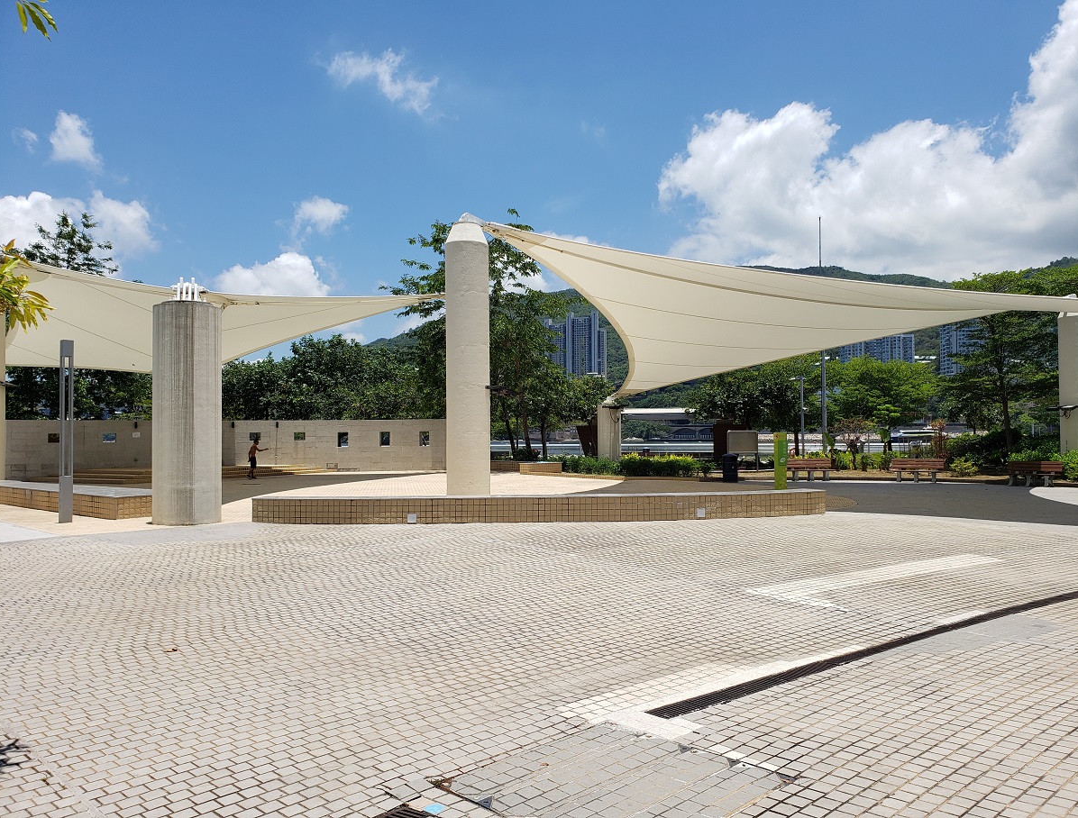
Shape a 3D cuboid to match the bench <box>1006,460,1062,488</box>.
[{"bbox_3d":[15.504,2.035,25.600,1.650,0.790,0.620,-1,-2,37],"label":"bench"}]

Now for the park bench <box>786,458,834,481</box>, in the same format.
[{"bbox_3d":[9.404,2.118,28.400,1.650,0.790,0.620,-1,-1,7],"label":"park bench"}]

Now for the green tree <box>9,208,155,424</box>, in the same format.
[{"bbox_3d":[-23.116,-3.253,41.000,7.200,13.115,6.800,0,-1,0],"label":"green tree"}]

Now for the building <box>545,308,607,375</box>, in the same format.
[{"bbox_3d":[43.020,-72.426,990.000,76.000,93.663,42.000,-1,-1,6],"label":"building"}]

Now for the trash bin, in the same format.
[{"bbox_3d":[6.507,2.015,27.900,0.540,1.022,0.540,-1,-1,14],"label":"trash bin"}]

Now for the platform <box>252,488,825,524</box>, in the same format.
[{"bbox_3d":[0.050,1.733,14.600,10.500,0.440,1.350,0,-1,-3],"label":"platform"}]

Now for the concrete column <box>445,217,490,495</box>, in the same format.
[{"bbox_3d":[-1.625,-1.109,18.700,1.000,6.525,1.000,0,-1,0],"label":"concrete column"}]

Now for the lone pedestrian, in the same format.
[{"bbox_3d":[-11.686,2.116,34.100,0.800,1.640,0.550,0,-1,-22],"label":"lone pedestrian"}]

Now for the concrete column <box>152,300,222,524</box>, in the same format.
[{"bbox_3d":[-6.302,0.037,14.670,1.230,3.931,1.230,0,-1,0],"label":"concrete column"}]

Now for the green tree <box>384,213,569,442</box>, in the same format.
[{"bbox_3d":[-3.026,-3.530,42.000,9.700,13.408,9.200,0,-1,0],"label":"green tree"}]

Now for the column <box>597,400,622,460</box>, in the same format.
[{"bbox_3d":[2.875,1.242,33.500,0.980,3.110,0.980,0,-1,0],"label":"column"}]

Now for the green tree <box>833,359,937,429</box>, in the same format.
[{"bbox_3d":[16.832,0.200,40.000,5.300,5.460,5.000,0,-1,0],"label":"green tree"}]

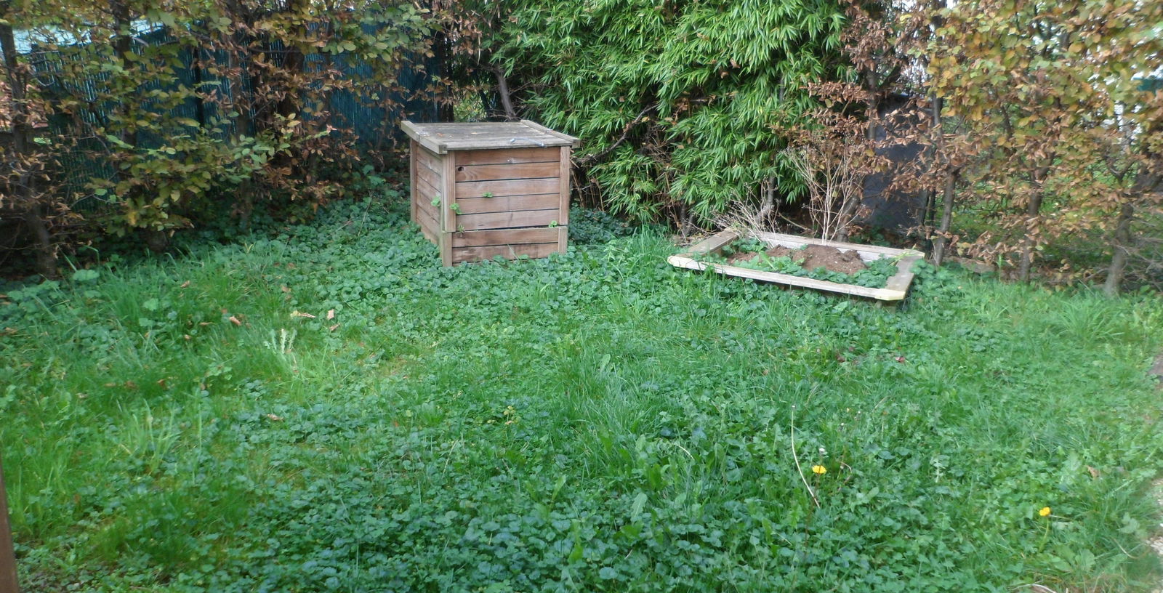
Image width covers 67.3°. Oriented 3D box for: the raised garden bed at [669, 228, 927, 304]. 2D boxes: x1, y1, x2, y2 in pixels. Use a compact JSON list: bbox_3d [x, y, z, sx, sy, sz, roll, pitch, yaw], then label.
[{"bbox_3d":[1.400,-0.180,5.530,1.340,0.170,1.130,10,19,25],"label":"raised garden bed"}]

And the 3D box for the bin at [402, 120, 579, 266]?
[{"bbox_3d":[-0.633,-0.710,5.850,0.910,0.800,0.950,-5,19,-23],"label":"bin"}]

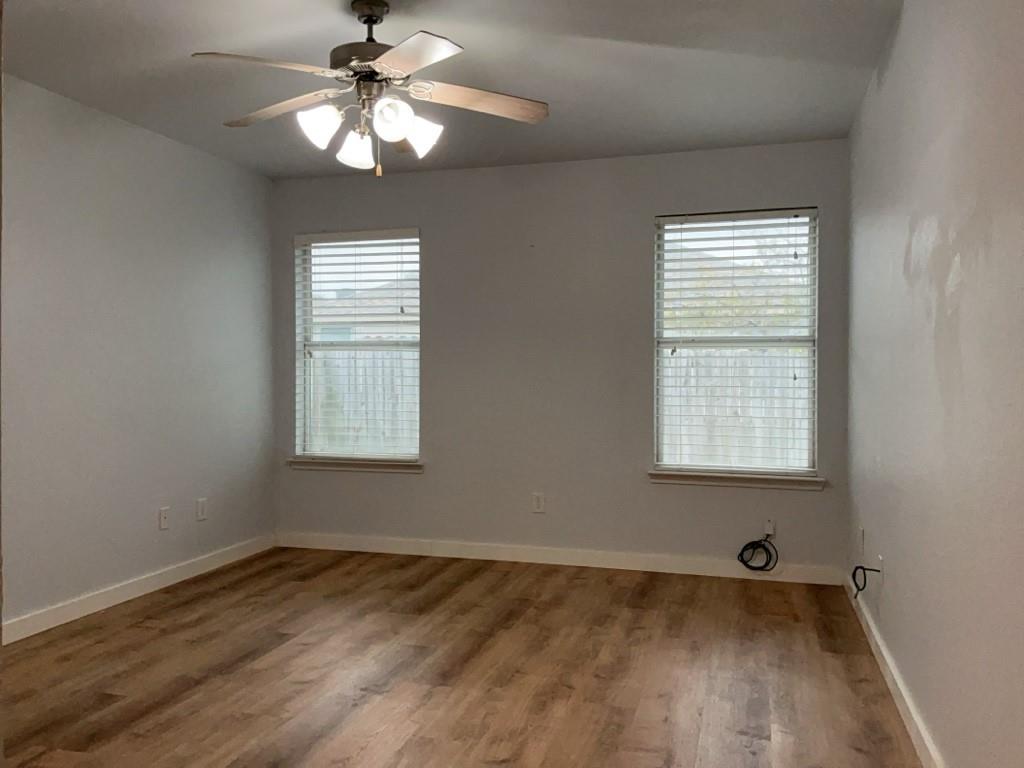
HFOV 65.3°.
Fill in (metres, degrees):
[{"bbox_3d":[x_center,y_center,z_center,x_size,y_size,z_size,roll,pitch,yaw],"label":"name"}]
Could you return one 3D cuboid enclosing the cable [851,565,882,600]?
[{"bbox_3d":[1.399,0.783,3.156,0.100,0.130,0.085,0,1,17],"label":"cable"}]

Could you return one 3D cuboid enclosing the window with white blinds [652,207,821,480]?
[{"bbox_3d":[1.249,-0.226,4.487,0.872,1.457,0.065,0,1,17],"label":"window with white blinds"}]

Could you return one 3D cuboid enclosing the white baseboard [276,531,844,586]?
[{"bbox_3d":[0.112,1.041,4.824,3.510,0.096,0.015,0,1,17],"label":"white baseboard"}]

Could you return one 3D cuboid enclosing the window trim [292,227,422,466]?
[{"bbox_3d":[-1.005,-0.248,5.158,0.885,1.458,0.065,0,1,17],"label":"window trim"}]

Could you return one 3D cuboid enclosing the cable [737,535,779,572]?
[{"bbox_3d":[1.361,0.941,4.417,0.210,0.180,0.040,0,1,17],"label":"cable"}]

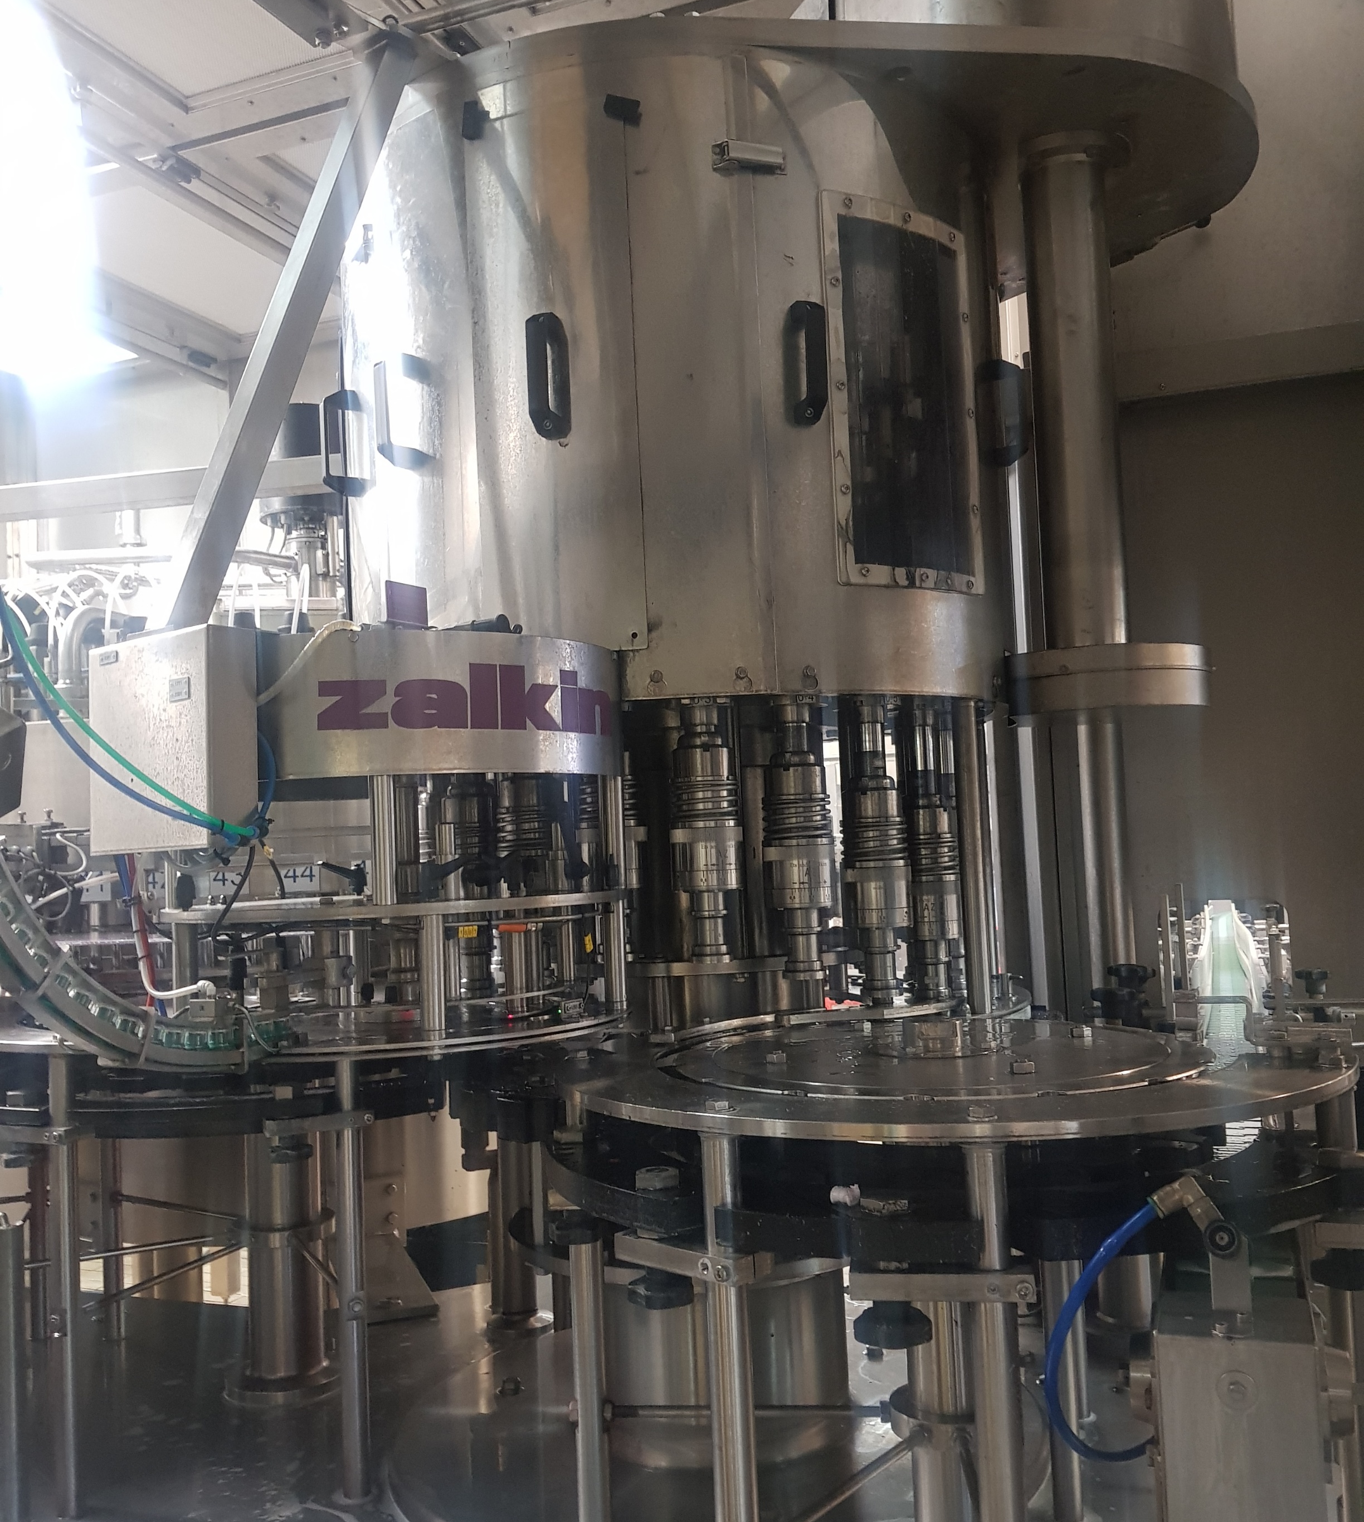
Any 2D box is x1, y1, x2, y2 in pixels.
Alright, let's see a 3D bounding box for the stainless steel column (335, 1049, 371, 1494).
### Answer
[{"bbox_3d":[-0.403,0.631,1.675,0.031,0.526,0.031,-2,-4,0],"label":"stainless steel column"}]

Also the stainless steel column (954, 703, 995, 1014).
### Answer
[{"bbox_3d":[0.346,0.113,1.613,0.028,0.370,0.028,-2,-4,0],"label":"stainless steel column"}]

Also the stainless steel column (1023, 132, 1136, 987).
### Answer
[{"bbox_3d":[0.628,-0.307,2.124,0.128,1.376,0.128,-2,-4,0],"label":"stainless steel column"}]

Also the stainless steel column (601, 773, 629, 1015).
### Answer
[{"bbox_3d":[-0.088,0.172,1.801,0.025,0.314,0.025,-2,-4,0],"label":"stainless steel column"}]

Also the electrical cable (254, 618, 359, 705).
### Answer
[{"bbox_3d":[-0.451,-0.119,1.640,0.125,0.105,0.070,-2,-4,0],"label":"electrical cable"}]

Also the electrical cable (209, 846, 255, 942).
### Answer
[{"bbox_3d":[-0.517,0.153,1.570,0.050,0.110,0.035,-2,-4,0],"label":"electrical cable"}]

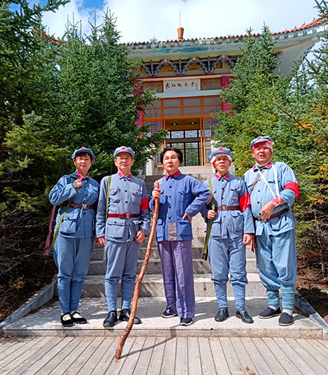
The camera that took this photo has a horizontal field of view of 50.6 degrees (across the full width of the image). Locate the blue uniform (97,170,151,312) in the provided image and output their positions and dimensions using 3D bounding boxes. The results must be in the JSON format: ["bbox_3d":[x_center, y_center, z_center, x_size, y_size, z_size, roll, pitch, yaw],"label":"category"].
[{"bbox_3d":[-0.396,0.518,3.391,0.520,1.353,0.300,1,-9,-14],"label":"blue uniform"}]

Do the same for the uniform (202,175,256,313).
[{"bbox_3d":[0.682,0.524,3.469,0.494,1.374,0.380,-4,-9,21],"label":"uniform"}]

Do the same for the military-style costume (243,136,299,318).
[{"bbox_3d":[1.062,0.366,3.457,0.550,1.797,0.380,-5,-9,28],"label":"military-style costume"}]

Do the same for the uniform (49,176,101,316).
[{"bbox_3d":[-0.887,0.535,3.437,0.500,1.390,0.310,3,-9,-26],"label":"uniform"}]

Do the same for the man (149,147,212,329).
[{"bbox_3d":[0.167,0.433,3.444,0.581,1.700,0.480,-4,-9,18],"label":"man"}]

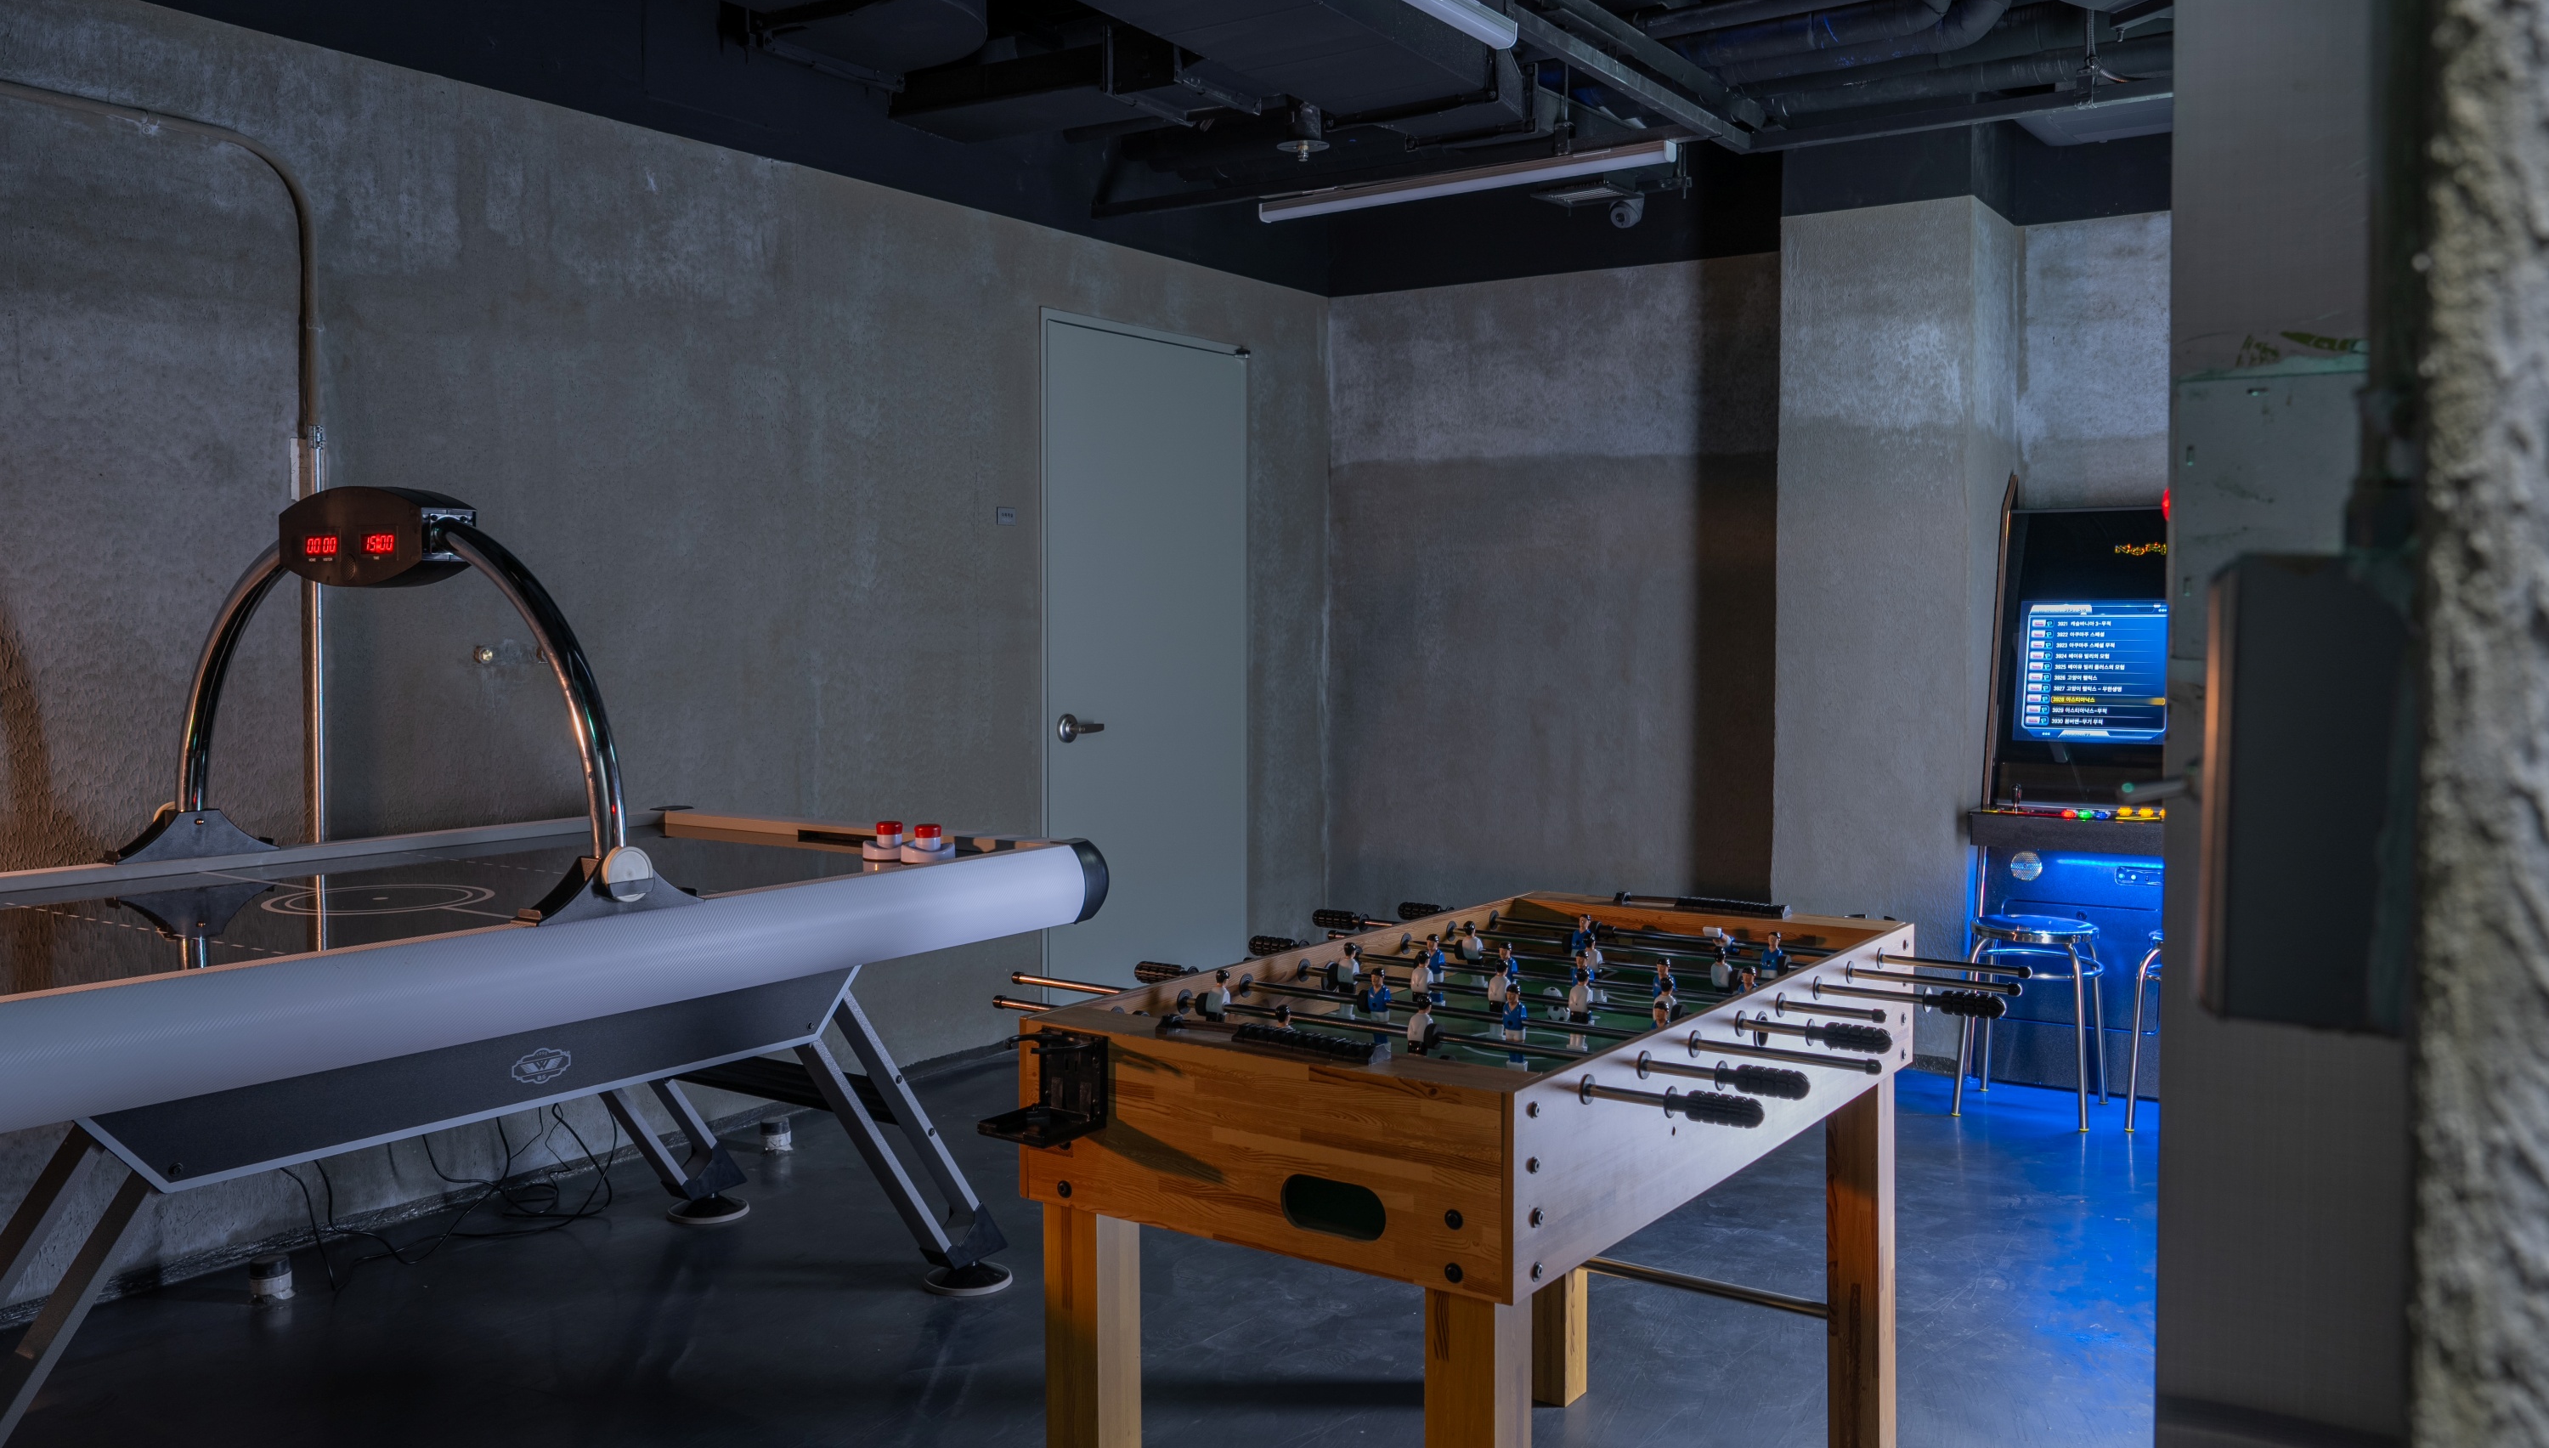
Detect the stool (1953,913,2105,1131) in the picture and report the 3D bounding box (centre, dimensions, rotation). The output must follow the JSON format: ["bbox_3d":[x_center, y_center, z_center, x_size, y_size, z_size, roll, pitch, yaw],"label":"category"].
[{"bbox_3d":[1.885,0.732,4.567,0.320,0.457,0.320,2,4,31],"label":"stool"}]

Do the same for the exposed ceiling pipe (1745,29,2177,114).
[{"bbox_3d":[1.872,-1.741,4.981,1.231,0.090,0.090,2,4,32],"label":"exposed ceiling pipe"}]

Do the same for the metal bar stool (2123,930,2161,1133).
[{"bbox_3d":[2.260,0.739,4.447,0.320,0.457,0.320,2,4,31],"label":"metal bar stool"}]

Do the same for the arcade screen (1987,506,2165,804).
[{"bbox_3d":[2.280,-0.180,4.811,0.690,0.800,0.090,2,-9,31],"label":"arcade screen"}]

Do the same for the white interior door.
[{"bbox_3d":[-0.387,-0.170,5.825,0.070,2.110,0.980,2,4,36],"label":"white interior door"}]

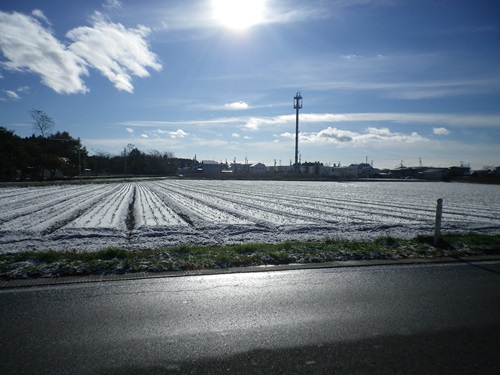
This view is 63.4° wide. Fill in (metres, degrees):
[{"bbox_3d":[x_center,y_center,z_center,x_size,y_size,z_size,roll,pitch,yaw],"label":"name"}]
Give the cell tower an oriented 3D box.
[{"bbox_3d":[22.458,-25.253,190.000,4.000,39.701,4.000,1,2,0],"label":"cell tower"}]

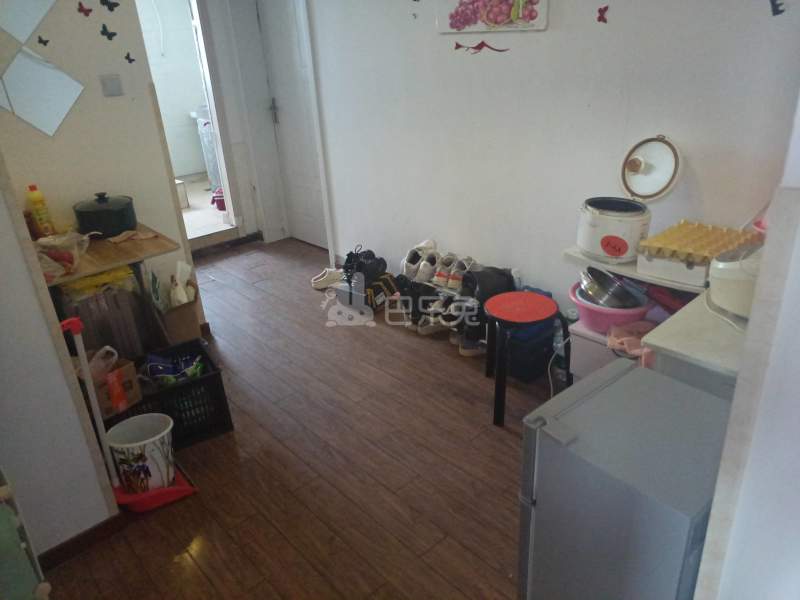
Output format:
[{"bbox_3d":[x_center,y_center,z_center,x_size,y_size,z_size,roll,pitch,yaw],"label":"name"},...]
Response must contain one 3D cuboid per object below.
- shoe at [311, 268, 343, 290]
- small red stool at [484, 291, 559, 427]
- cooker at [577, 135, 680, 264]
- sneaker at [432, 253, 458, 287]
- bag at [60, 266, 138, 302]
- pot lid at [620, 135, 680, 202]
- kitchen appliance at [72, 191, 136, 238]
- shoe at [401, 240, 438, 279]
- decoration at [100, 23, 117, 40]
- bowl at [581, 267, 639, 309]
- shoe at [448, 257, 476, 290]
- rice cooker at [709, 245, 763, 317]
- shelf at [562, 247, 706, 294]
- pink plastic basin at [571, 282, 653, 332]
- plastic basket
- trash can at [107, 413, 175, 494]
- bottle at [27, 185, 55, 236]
[{"bbox_3d":[-0.444,-0.155,3.878,0.100,0.100,0.275,17,32,39],"label":"shoe"},{"bbox_3d":[0.496,0.223,2.529,0.353,0.434,0.348,-3,24,1],"label":"small red stool"},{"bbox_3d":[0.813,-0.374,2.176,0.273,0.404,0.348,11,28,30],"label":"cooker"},{"bbox_3d":[0.239,-0.177,3.129,0.095,0.105,0.270,6,32,20],"label":"sneaker"},{"bbox_3d":[-1.180,-0.080,2.374,0.300,0.130,0.220,-23,31,-37],"label":"bag"},{"bbox_3d":[0.936,-0.506,2.292,0.075,0.252,0.252,-1,18,-37],"label":"pot lid"},{"bbox_3d":[-1.290,-0.386,2.628,0.245,0.170,0.235,-23,31,-37],"label":"kitchen appliance"},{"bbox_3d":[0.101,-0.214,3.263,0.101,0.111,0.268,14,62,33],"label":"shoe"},{"bbox_3d":[-1.242,-1.139,2.559,0.068,0.063,0.010,-23,31,-37],"label":"decoration"},{"bbox_3d":[0.808,-0.046,2.319,0.247,0.101,0.247,31,32,6],"label":"bowl"},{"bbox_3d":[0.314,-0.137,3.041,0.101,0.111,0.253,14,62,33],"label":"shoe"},{"bbox_3d":[1.009,-0.067,1.687,0.250,0.180,0.250,-23,31,-37],"label":"rice cooker"},{"bbox_3d":[0.977,-0.146,2.284,0.316,0.030,0.603,-23,31,-37],"label":"shelf"},{"bbox_3d":[0.818,0.033,2.366,0.303,0.116,0.303,-3,24,1],"label":"pink plastic basin"},{"bbox_3d":[-0.984,0.434,2.431,0.485,0.303,0.313,-19,29,-31],"label":"plastic basket"},{"bbox_3d":[-0.902,0.559,2.152,0.215,0.240,0.215,-3,24,1],"label":"trash can"},{"bbox_3d":[-1.524,-0.358,2.567,0.086,0.278,0.086,18,32,39],"label":"bottle"}]

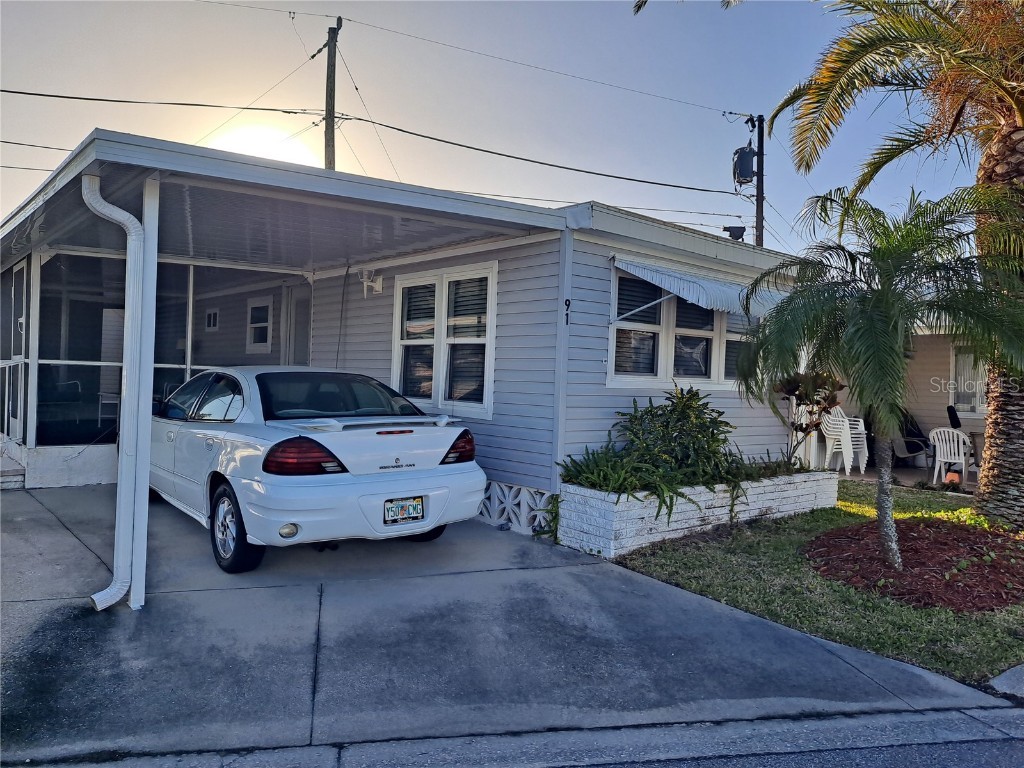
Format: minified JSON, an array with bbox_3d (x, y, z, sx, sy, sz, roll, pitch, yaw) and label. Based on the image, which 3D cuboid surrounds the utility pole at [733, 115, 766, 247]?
[{"bbox_3d":[6.490,-2.927,19.771,0.750,8.800,0.450,1,0,-23],"label":"utility pole"}]

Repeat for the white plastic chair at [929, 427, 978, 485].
[{"bbox_3d":[6.236,1.020,10.457,0.570,0.810,0.560,3,1,43],"label":"white plastic chair"}]

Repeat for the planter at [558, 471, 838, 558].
[{"bbox_3d":[1.942,1.129,7.057,3.560,0.489,0.606,2,0,-40],"label":"planter"}]

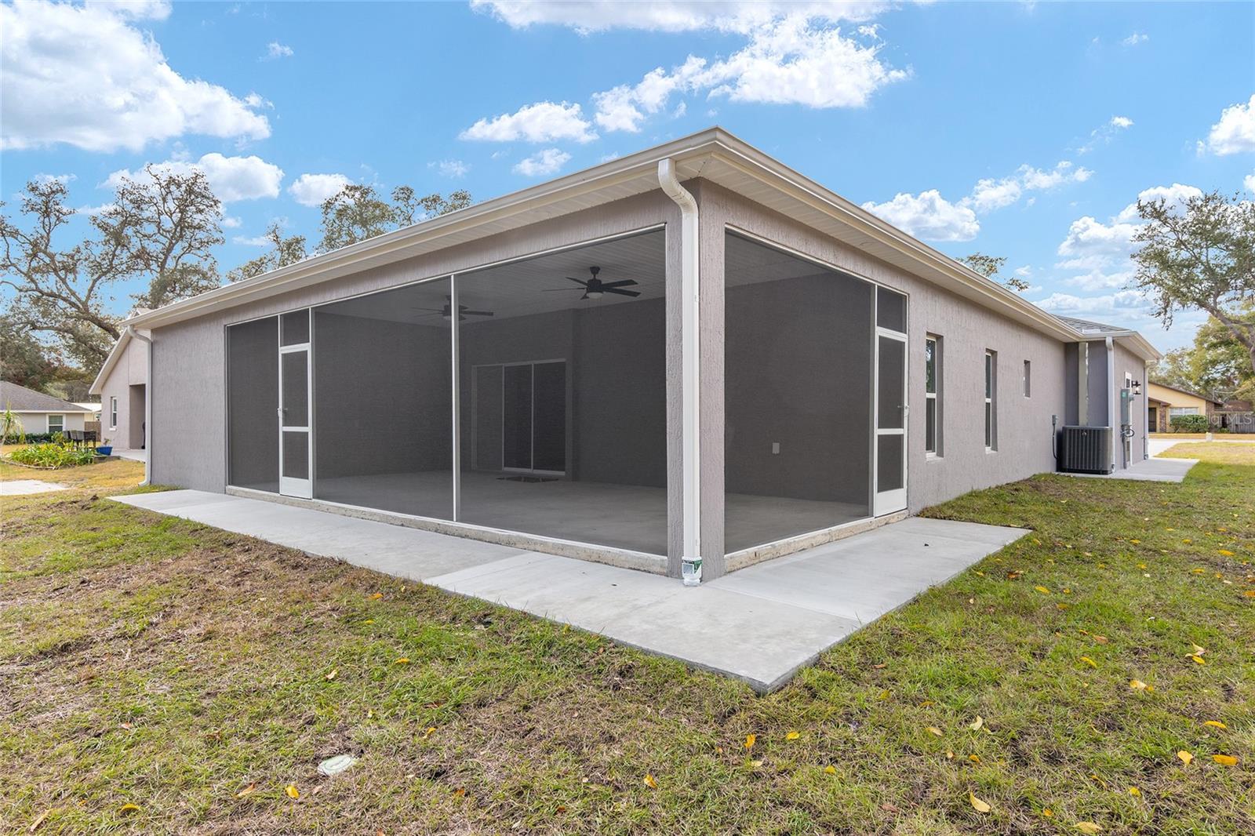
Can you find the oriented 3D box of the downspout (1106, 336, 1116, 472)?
[{"bbox_3d":[10.403,-0.282,14.242,0.110,2.920,0.380,0,0,40],"label":"downspout"}]

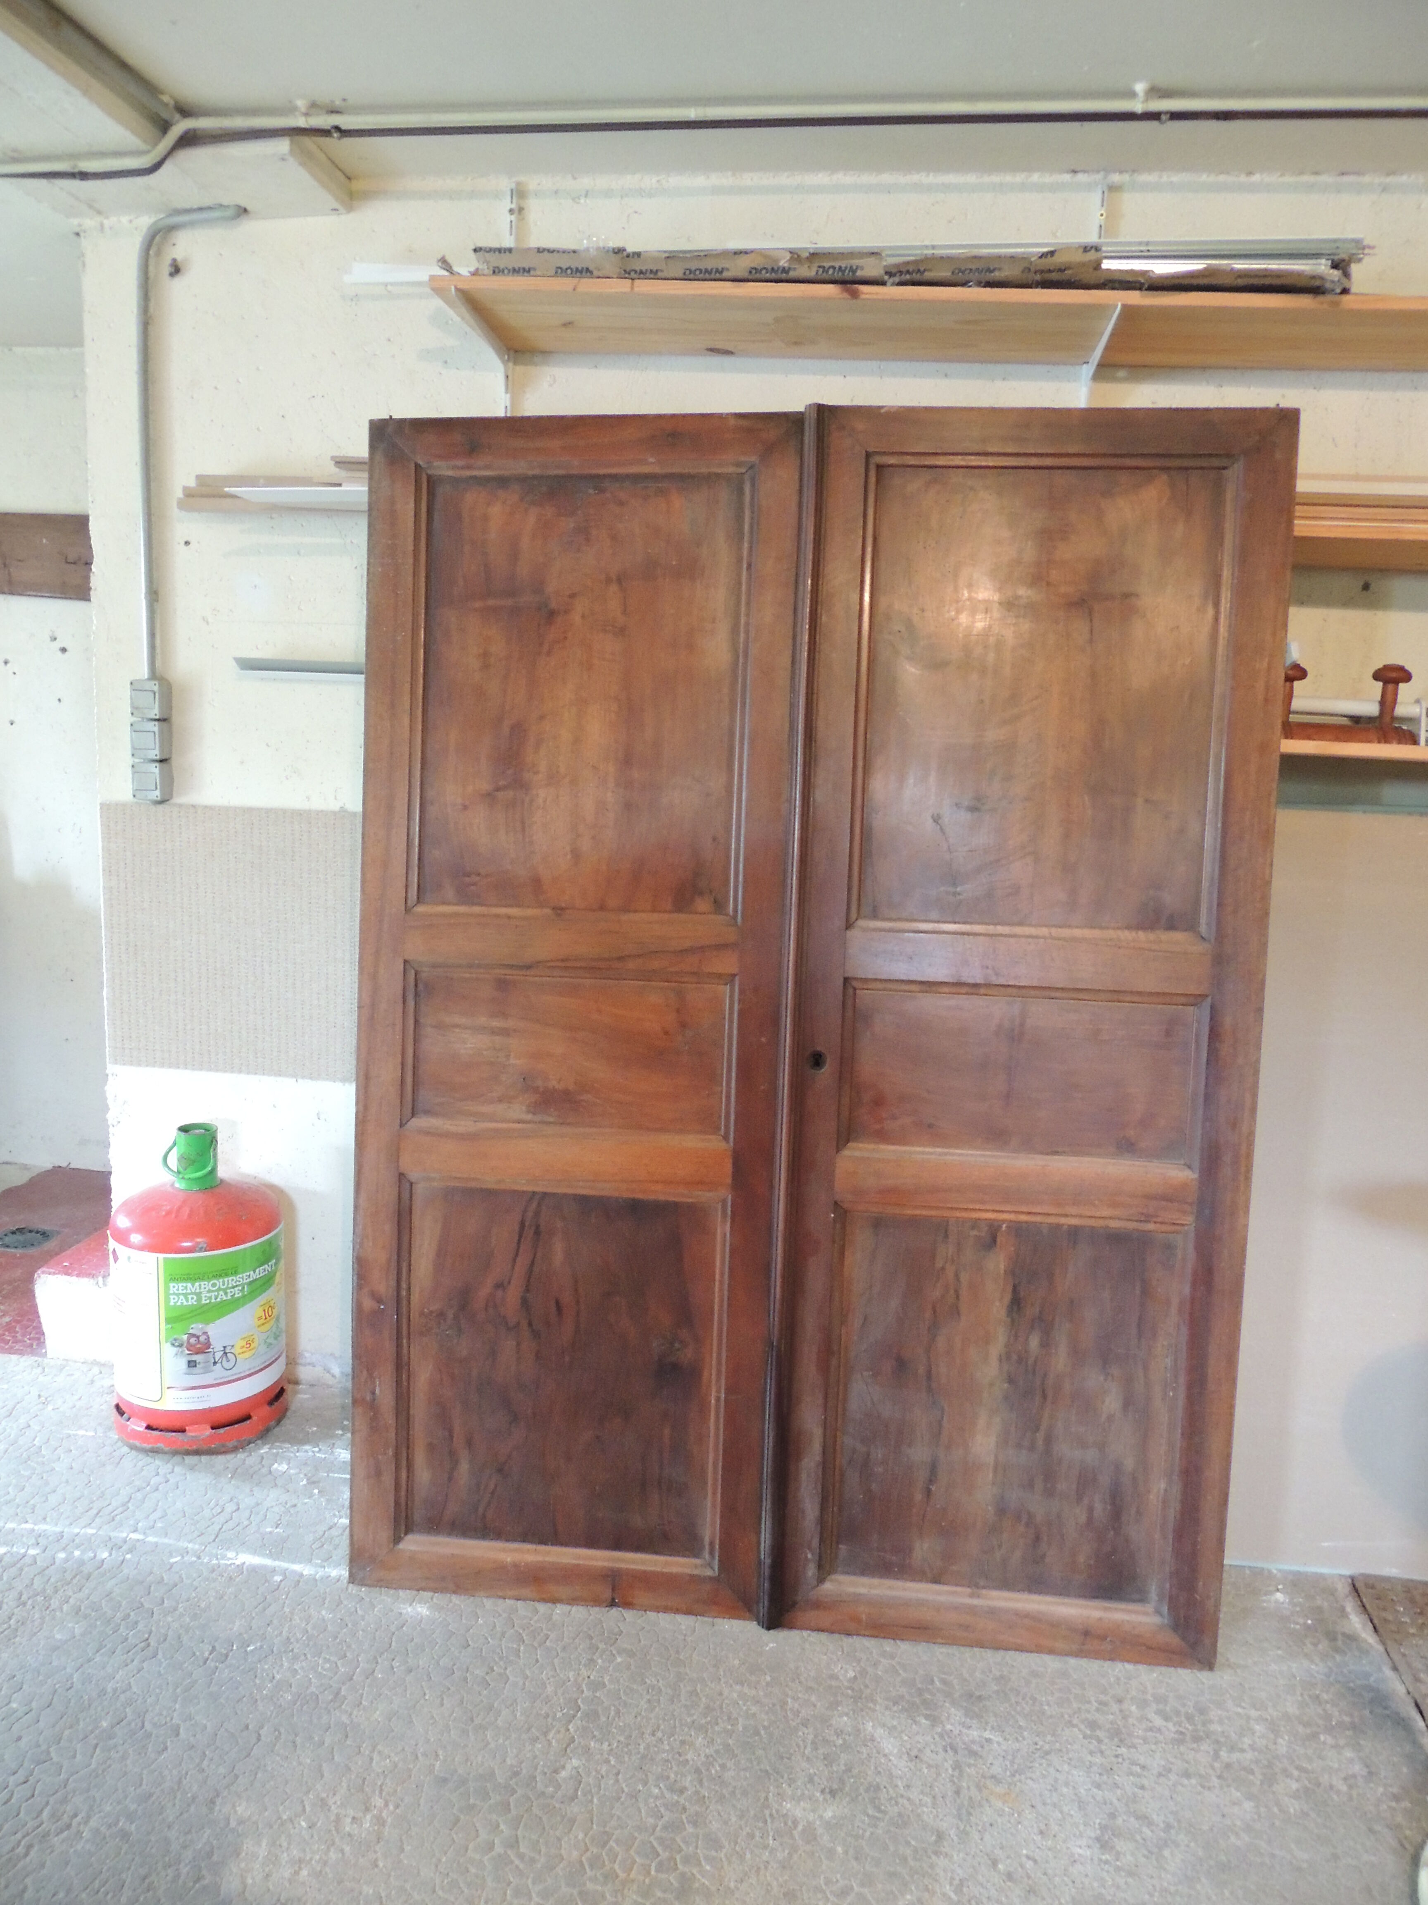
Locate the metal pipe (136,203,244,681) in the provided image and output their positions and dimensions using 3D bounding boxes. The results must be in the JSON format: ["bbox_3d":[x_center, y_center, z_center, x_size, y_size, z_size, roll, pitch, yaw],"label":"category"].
[{"bbox_3d":[-0.931,-0.897,2.365,0.203,0.814,0.032,4,10,6],"label":"metal pipe"}]

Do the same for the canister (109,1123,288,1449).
[{"bbox_3d":[-0.958,0.597,2.466,0.310,0.556,0.310,-6,13,-41],"label":"canister"}]

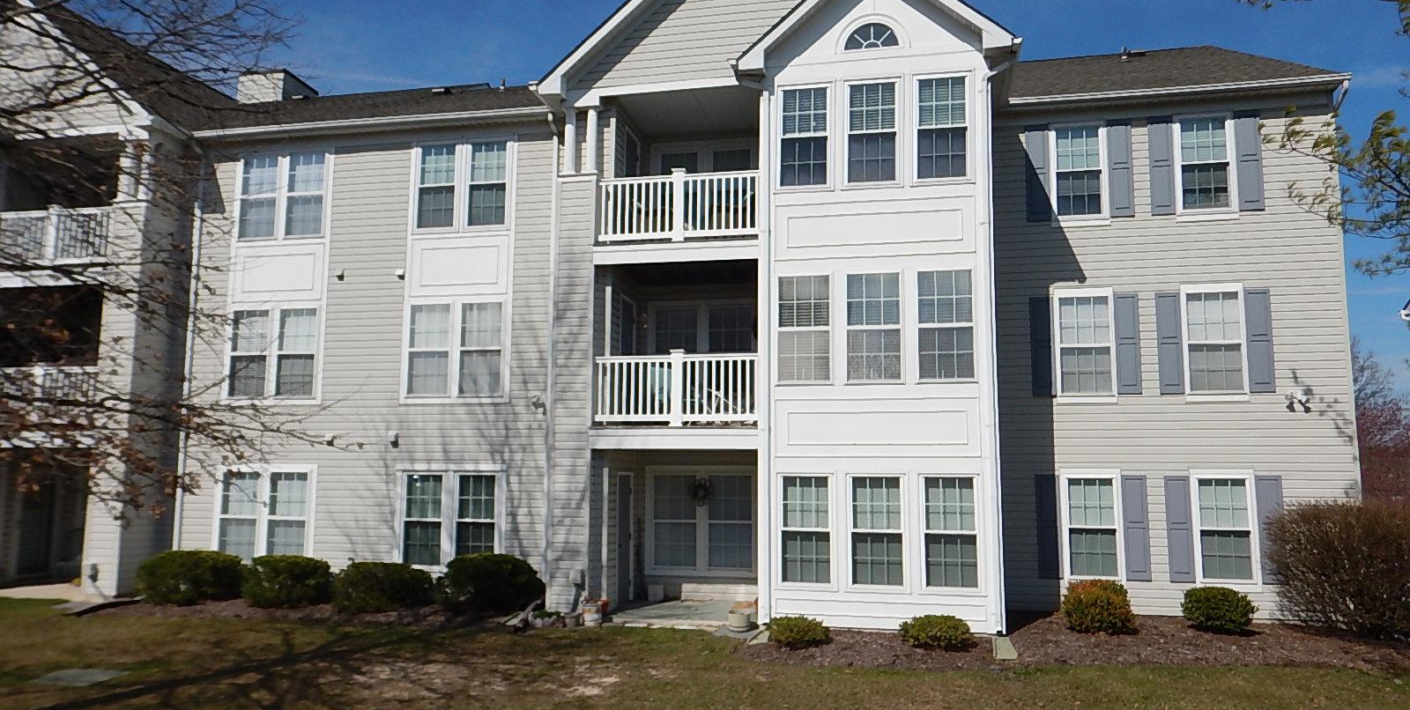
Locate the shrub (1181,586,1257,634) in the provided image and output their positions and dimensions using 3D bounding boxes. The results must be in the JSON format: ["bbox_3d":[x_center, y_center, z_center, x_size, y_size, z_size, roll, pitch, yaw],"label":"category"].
[{"bbox_3d":[7.156,3.532,13.623,0.950,0.640,0.920,-1,-7,12],"label":"shrub"}]

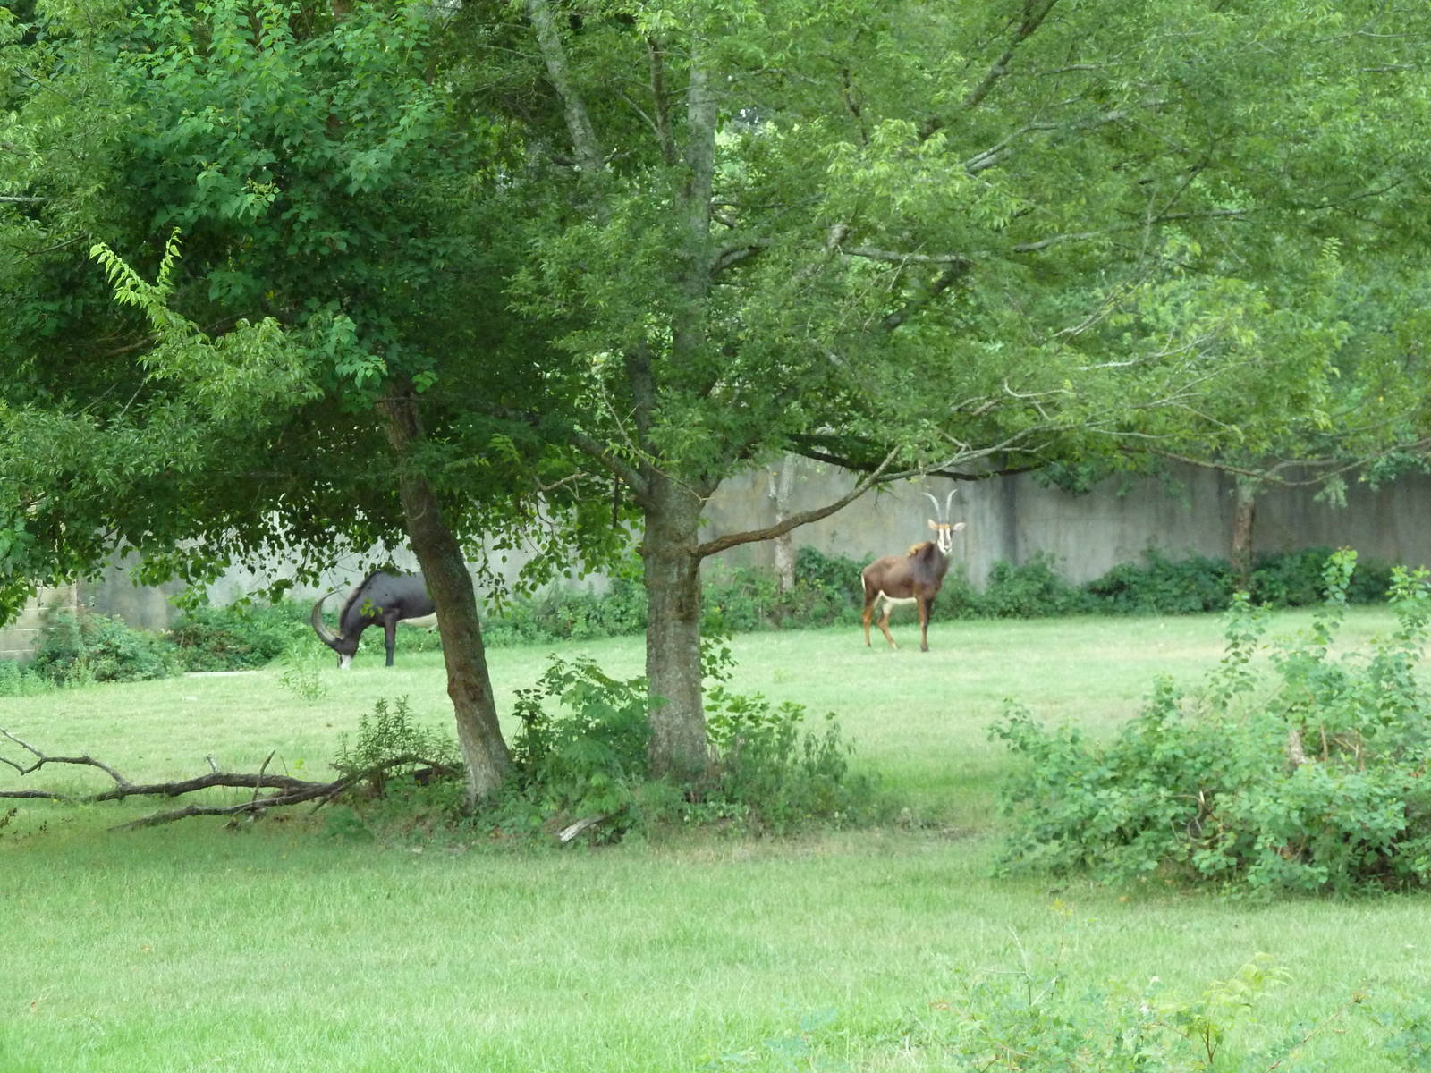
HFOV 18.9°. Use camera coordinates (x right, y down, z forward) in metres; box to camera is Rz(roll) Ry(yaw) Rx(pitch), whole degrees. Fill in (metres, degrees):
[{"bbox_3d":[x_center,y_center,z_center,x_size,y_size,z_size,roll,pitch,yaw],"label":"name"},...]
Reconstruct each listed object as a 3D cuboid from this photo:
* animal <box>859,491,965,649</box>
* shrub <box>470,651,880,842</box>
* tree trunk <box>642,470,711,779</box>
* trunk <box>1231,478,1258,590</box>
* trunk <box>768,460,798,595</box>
[{"bbox_3d":[2.314,0.403,50.000,0.480,1.870,1.420,-1,1,-40],"label":"animal"},{"bbox_3d":[-0.243,1.281,26.000,2.450,1.080,1.800,0,1,0],"label":"shrub"},{"bbox_3d":[-0.245,0.575,26.500,0.400,1.900,0.400,0,1,0],"label":"tree trunk"},{"bbox_3d":[7.134,0.023,58.000,0.330,1.600,0.330,0,1,0],"label":"trunk"},{"bbox_3d":[0.897,-0.098,58.000,0.340,1.920,0.340,0,1,0],"label":"trunk"}]

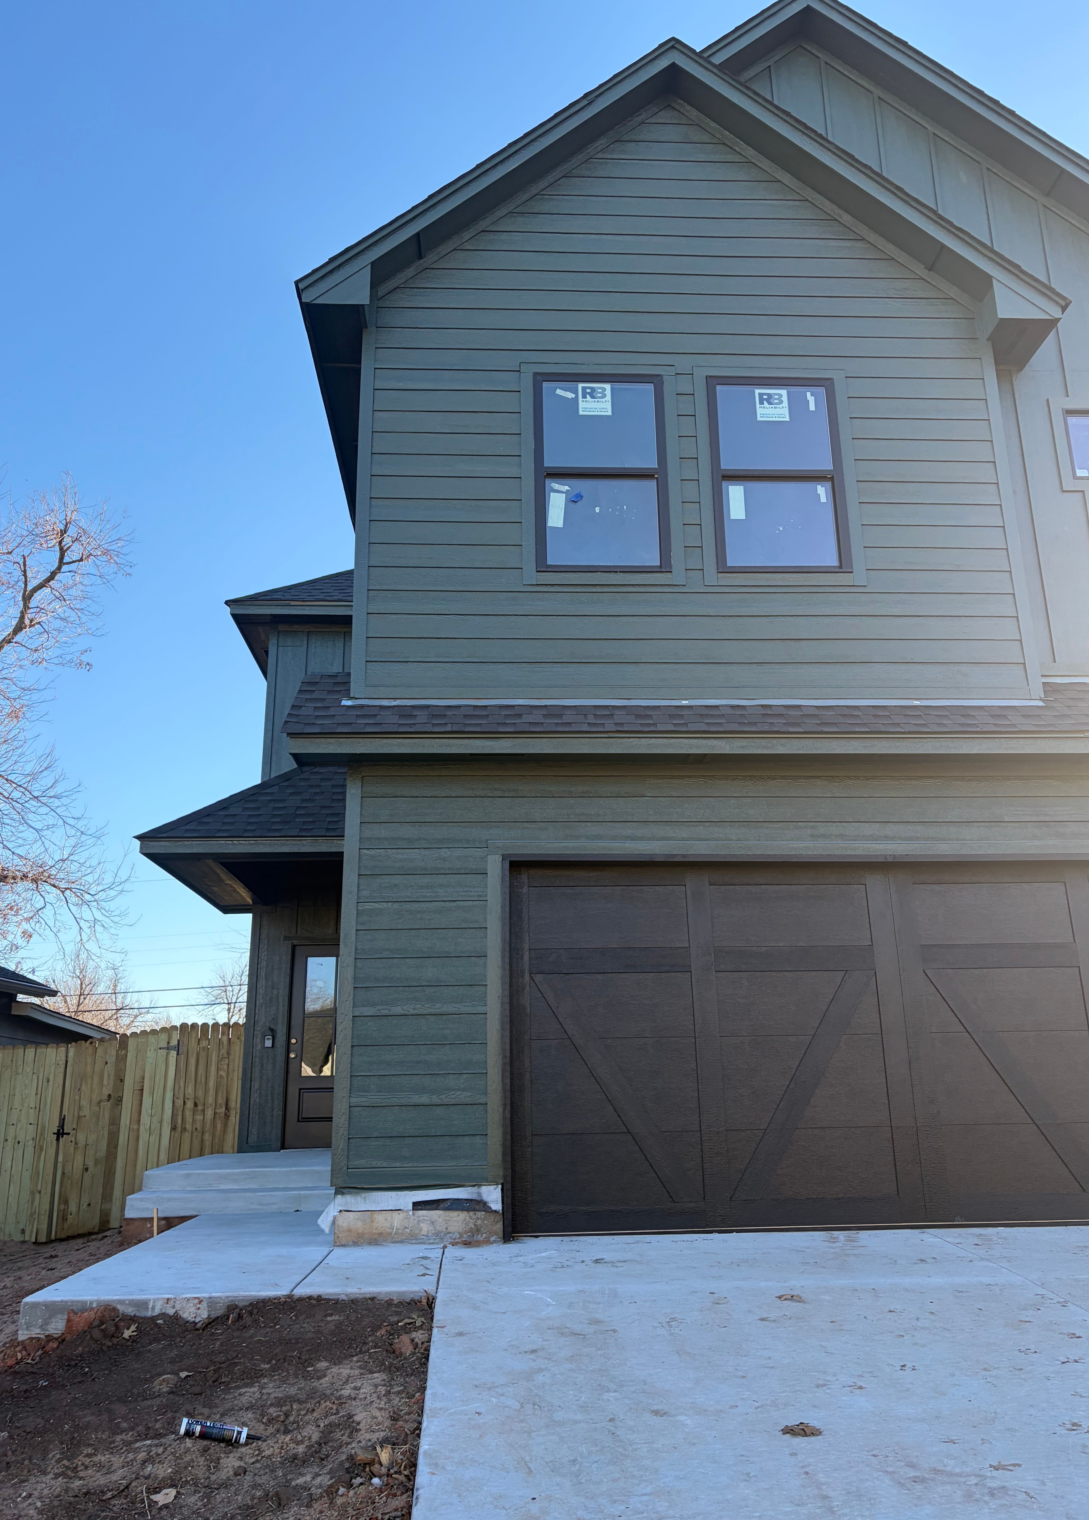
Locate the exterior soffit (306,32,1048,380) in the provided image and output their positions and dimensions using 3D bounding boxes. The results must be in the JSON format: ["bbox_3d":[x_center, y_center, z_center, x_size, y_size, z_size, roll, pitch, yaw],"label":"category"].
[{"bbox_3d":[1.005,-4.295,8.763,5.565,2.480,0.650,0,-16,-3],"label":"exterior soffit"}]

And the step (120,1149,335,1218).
[{"bbox_3d":[-2.264,3.613,9.864,1.735,0.285,3.110,0,-16,-3],"label":"step"}]

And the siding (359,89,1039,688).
[{"bbox_3d":[1.023,-2.765,8.310,4.480,4.920,0.100,0,-16,-3],"label":"siding"}]

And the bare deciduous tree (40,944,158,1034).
[{"bbox_3d":[-16.878,10.252,42.993,4.467,6.472,4.467,0,-16,-3],"label":"bare deciduous tree"}]

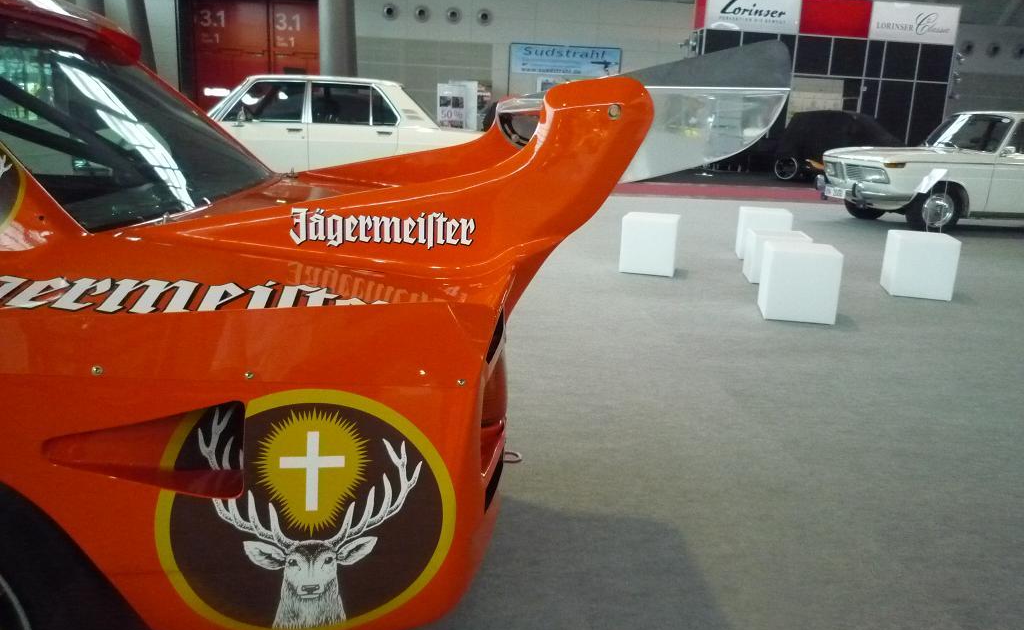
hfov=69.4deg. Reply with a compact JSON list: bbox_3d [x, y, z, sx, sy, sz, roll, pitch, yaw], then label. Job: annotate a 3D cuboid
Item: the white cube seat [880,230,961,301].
[{"bbox_3d":[2.918,-0.363,5.303,0.392,0.410,0.392,6,15,13],"label":"white cube seat"}]

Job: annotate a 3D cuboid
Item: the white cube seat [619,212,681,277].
[{"bbox_3d":[1.075,-0.552,5.743,0.392,0.410,0.392,6,15,14],"label":"white cube seat"}]

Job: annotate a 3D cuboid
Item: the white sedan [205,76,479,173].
[{"bbox_3d":[-2.423,-2.203,9.182,4.620,1.420,1.690,0,15,-8],"label":"white sedan"}]

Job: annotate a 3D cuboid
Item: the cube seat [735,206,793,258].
[{"bbox_3d":[2.209,-0.709,6.492,0.392,0.410,0.392,5,15,10],"label":"cube seat"}]

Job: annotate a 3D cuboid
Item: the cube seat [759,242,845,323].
[{"bbox_3d":[1.765,-0.205,4.549,0.392,0.410,0.392,5,15,11],"label":"cube seat"}]

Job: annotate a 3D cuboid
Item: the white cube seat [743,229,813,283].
[{"bbox_3d":[1.984,-0.431,5.541,0.392,0.348,0.392,4,15,8],"label":"white cube seat"}]

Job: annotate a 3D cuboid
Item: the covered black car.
[{"bbox_3d":[7.343,-3.572,15.843,4.000,1.470,1.750,2,15,0],"label":"covered black car"}]

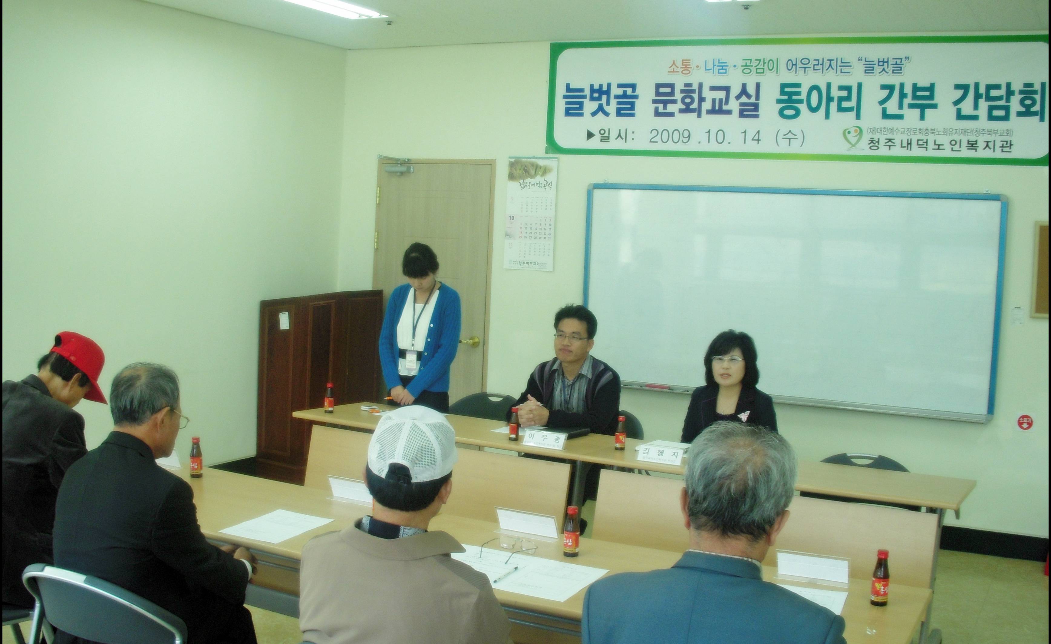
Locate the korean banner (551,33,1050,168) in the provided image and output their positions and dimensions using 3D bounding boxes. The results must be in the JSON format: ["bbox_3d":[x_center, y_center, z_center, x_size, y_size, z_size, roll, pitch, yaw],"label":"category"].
[{"bbox_3d":[1.458,-1.250,6.463,2.950,0.676,0.012,5,6,26],"label":"korean banner"}]

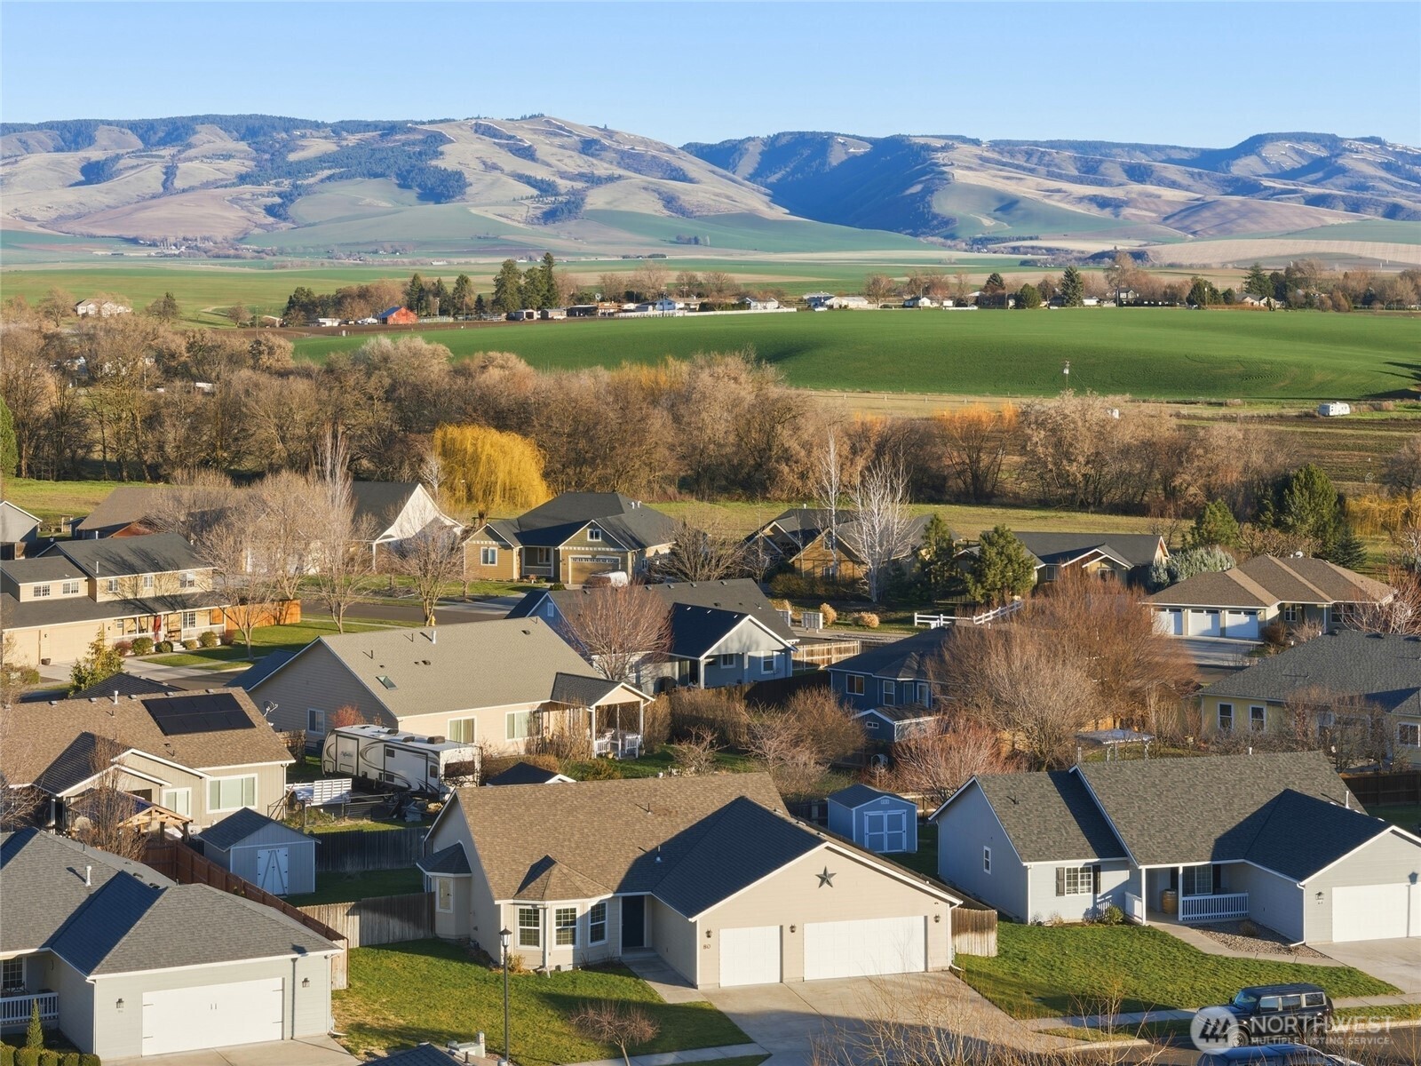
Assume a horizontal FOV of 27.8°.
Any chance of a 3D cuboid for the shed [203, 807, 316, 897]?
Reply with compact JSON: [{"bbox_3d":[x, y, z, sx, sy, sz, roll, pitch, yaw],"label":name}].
[{"bbox_3d":[-19.463,13.732,124.139,4.240,3.220,4.150,-2,5,-25],"label":"shed"}]

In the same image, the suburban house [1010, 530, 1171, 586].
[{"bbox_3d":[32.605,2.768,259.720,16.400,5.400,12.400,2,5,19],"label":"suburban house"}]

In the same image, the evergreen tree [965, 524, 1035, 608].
[{"bbox_3d":[24.752,2.853,244.691,6.100,7.100,6.000,0,5,0],"label":"evergreen tree"}]

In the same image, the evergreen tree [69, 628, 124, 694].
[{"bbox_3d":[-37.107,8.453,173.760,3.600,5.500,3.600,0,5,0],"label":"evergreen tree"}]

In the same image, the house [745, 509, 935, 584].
[{"bbox_3d":[12.198,0.903,254.927,14.500,6.600,16.000,2,5,20],"label":"house"}]

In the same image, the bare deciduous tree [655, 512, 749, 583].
[{"bbox_3d":[-0.809,1.392,247.945,7.825,6.539,7.434,0,5,0],"label":"bare deciduous tree"}]

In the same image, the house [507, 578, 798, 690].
[{"bbox_3d":[-3.025,6.618,184.994,16.200,6.400,16.600,-3,6,-34],"label":"house"}]

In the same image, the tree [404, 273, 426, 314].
[{"bbox_3d":[-104.318,-84.333,1016.523,7.881,15.068,7.881,0,5,0],"label":"tree"}]

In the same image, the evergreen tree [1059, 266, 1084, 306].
[{"bbox_3d":[150.811,-102.530,1199.264,9.600,16.900,9.600,0,5,0],"label":"evergreen tree"}]

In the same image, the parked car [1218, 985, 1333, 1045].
[{"bbox_3d":[18.943,16.346,97.884,4.820,1.870,1.950,-2,5,-17],"label":"parked car"}]

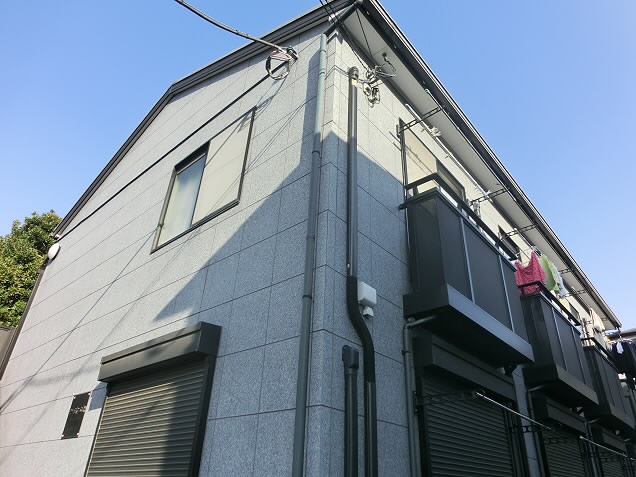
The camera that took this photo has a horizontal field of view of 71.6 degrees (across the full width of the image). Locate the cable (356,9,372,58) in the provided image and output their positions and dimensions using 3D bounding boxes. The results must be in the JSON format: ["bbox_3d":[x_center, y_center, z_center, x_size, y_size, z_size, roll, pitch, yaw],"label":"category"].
[{"bbox_3d":[0.484,-2.107,4.541,0.020,0.040,0.570,-10,-34,20],"label":"cable"}]

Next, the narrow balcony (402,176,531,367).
[{"bbox_3d":[1.482,0.382,4.348,0.430,1.340,1.860,-23,-40,36],"label":"narrow balcony"}]

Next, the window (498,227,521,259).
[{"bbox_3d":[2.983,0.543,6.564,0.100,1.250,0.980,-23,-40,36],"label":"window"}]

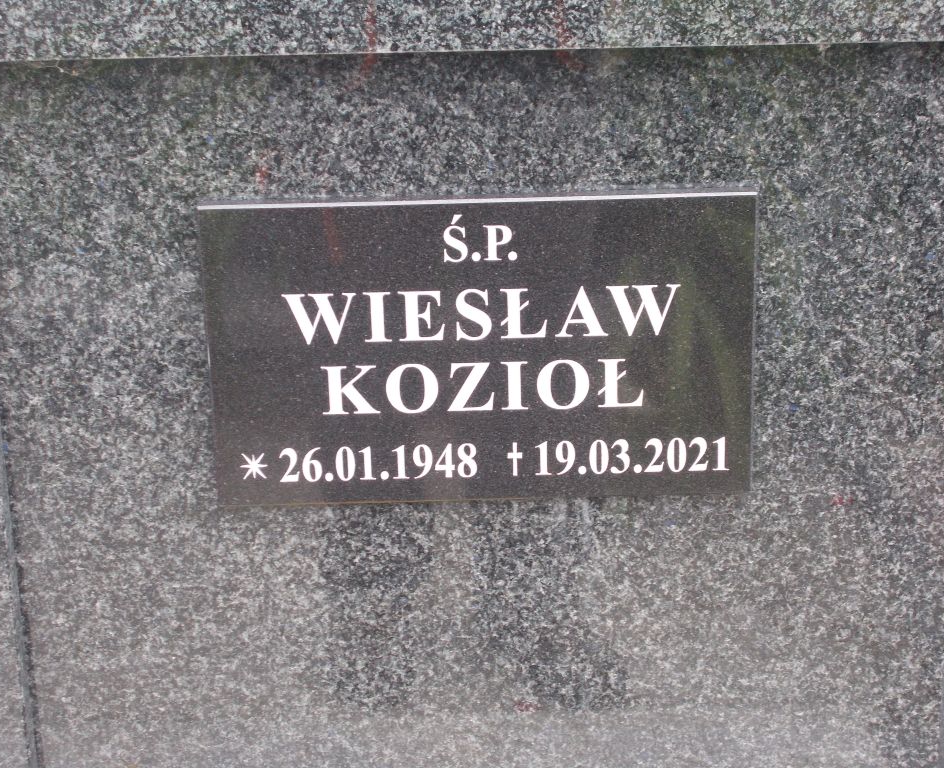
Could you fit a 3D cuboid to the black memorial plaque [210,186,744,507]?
[{"bbox_3d":[0.005,-0.019,1.311,0.317,0.184,0.012,-2,21,0],"label":"black memorial plaque"}]

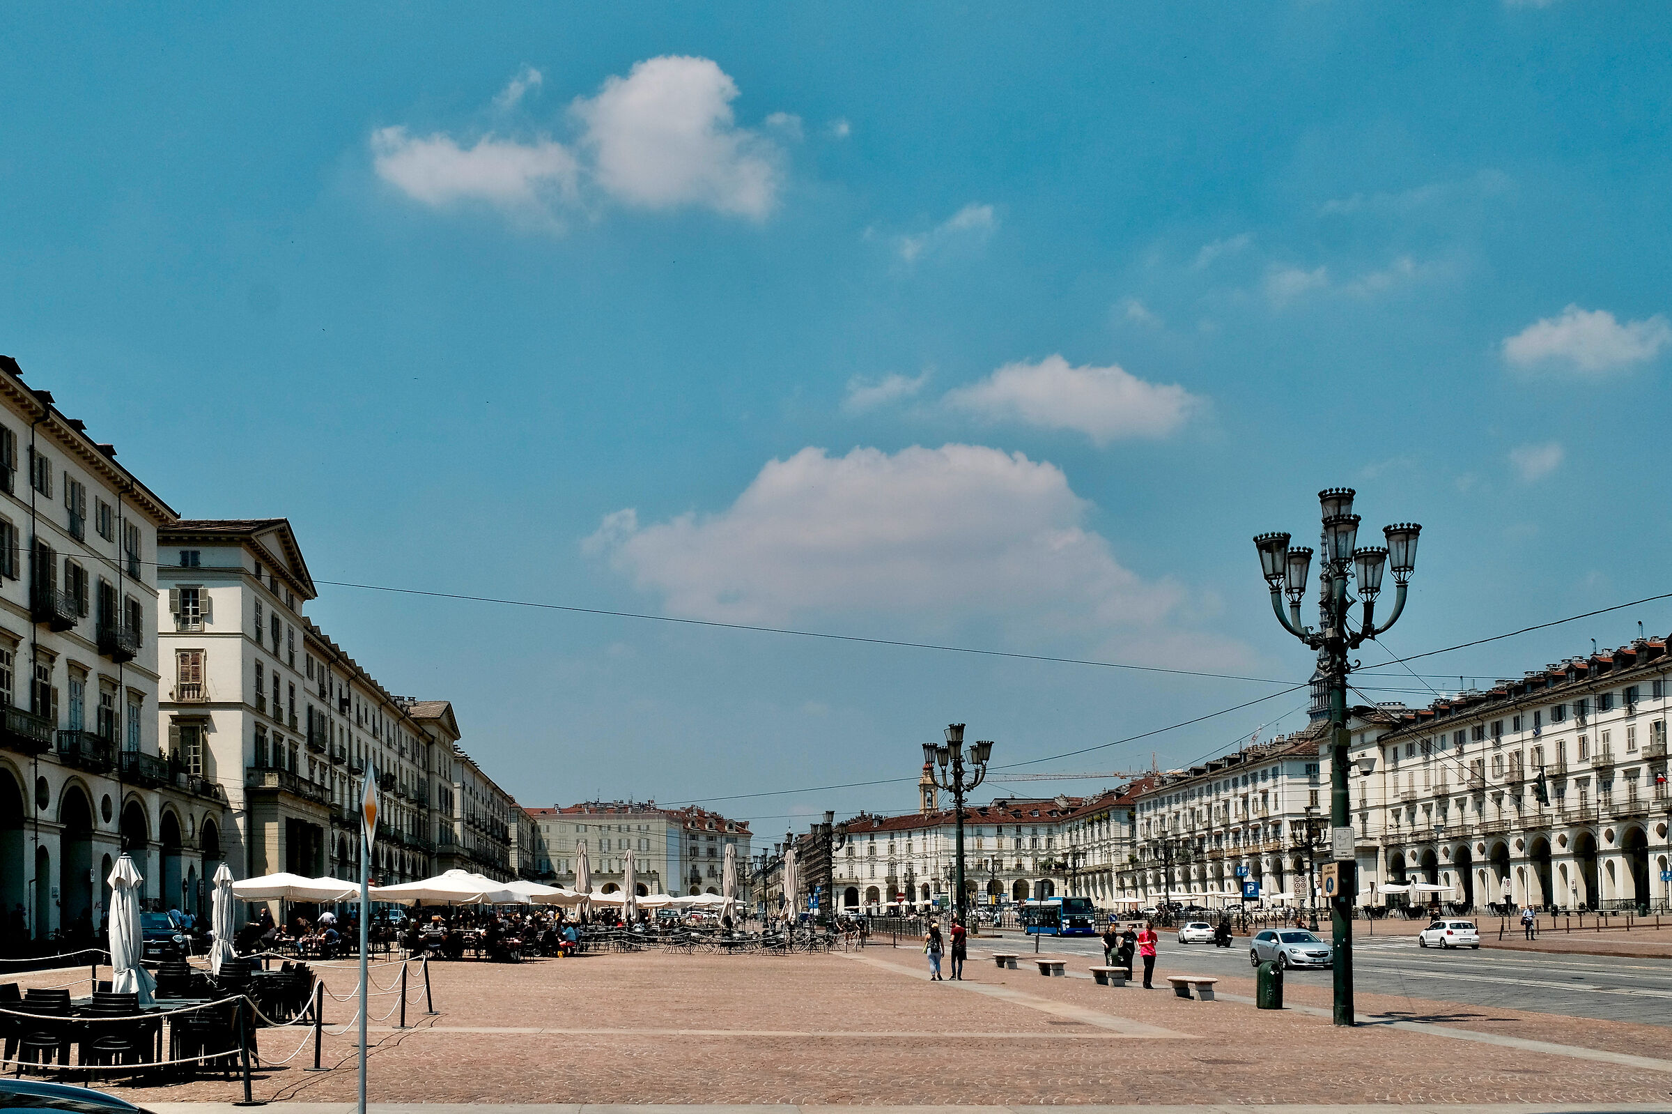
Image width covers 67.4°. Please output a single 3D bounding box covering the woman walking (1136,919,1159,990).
[{"bbox_3d":[7.725,9.852,31.145,0.520,1.700,0.360,0,-15,0],"label":"woman walking"}]

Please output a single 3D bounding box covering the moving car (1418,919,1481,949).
[{"bbox_3d":[31.575,19.397,64.536,1.690,1.460,3.970,-2,-15,6],"label":"moving car"}]

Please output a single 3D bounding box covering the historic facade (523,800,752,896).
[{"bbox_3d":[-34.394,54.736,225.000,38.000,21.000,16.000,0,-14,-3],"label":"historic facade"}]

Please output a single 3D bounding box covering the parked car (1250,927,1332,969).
[{"bbox_3d":[17.927,15.433,49.500,1.860,1.500,4.850,1,-14,-6],"label":"parked car"}]

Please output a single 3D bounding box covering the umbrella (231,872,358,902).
[{"bbox_3d":[-22.373,14.777,51.670,4.600,3.400,4.600,7,-16,-24],"label":"umbrella"}]

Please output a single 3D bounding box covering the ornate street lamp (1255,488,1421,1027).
[{"bbox_3d":[9.354,3.707,23.743,2.880,9.600,2.880,-6,-15,20],"label":"ornate street lamp"}]

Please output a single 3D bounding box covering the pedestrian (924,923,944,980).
[{"bbox_3d":[2.780,11.069,35.331,0.530,1.630,0.380,2,-15,-6],"label":"pedestrian"}]

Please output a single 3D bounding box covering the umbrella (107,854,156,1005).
[{"bbox_3d":[-9.099,5.194,16.134,0.580,2.540,0.540,2,-15,-7],"label":"umbrella"}]

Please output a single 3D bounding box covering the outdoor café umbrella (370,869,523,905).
[{"bbox_3d":[-15.293,14.259,49.831,4.600,3.400,4.600,-2,-15,8],"label":"outdoor café umbrella"}]

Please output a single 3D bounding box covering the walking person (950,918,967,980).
[{"bbox_3d":[3.443,11.028,35.331,0.500,1.710,0.360,4,-15,-14],"label":"walking person"}]

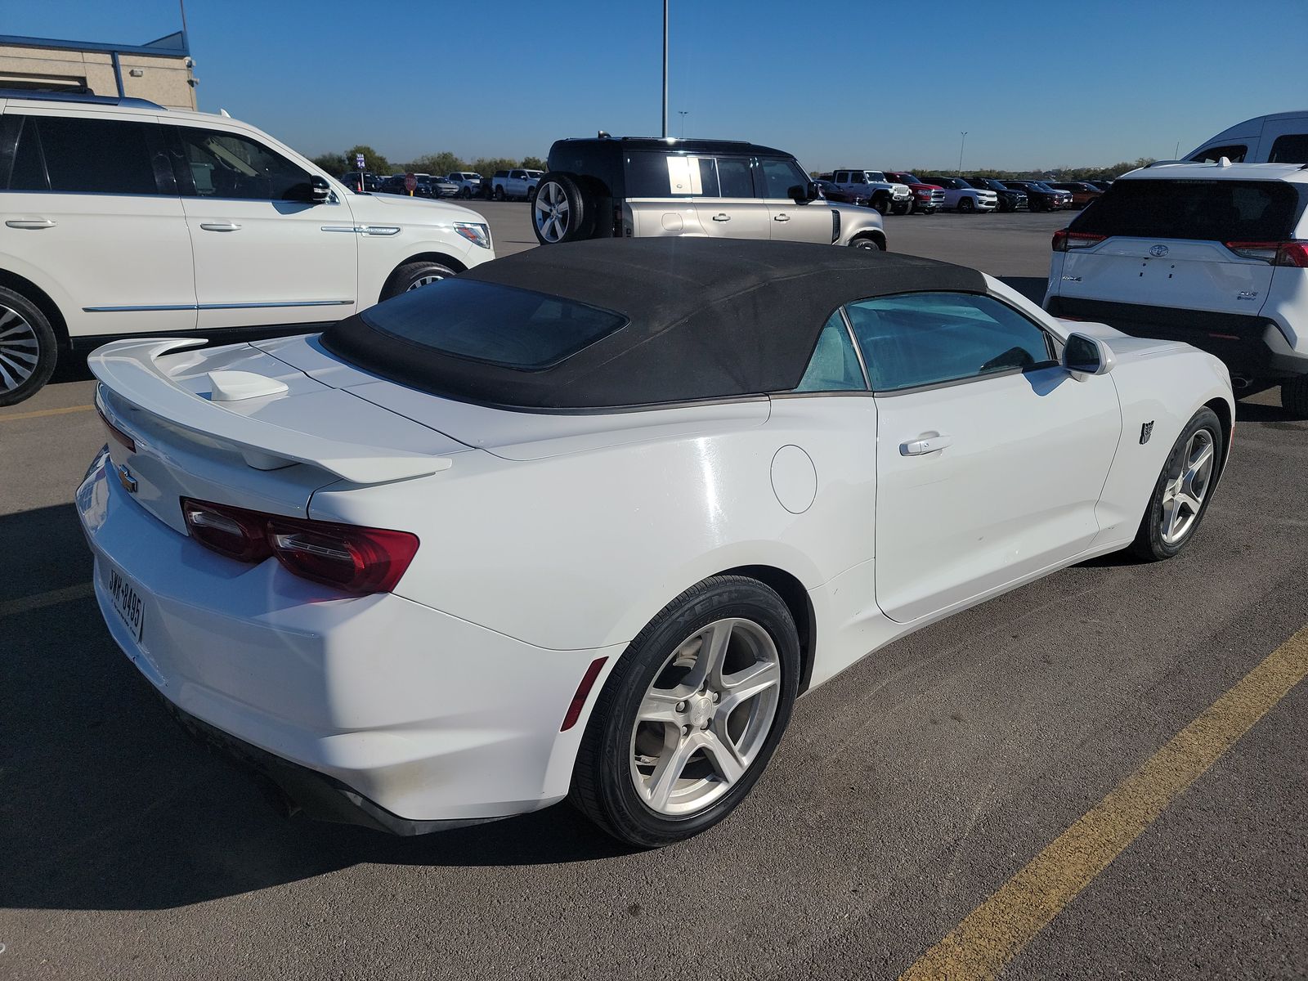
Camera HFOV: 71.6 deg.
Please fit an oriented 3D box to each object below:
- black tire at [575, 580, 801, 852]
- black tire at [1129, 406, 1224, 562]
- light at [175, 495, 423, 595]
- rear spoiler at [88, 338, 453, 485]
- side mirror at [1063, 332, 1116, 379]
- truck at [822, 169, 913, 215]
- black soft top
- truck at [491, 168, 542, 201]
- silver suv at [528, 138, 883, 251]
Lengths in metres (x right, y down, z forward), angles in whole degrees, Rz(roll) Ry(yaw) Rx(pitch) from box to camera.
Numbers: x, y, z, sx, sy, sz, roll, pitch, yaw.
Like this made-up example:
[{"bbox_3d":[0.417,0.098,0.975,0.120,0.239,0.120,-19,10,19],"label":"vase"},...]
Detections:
[{"bbox_3d":[0.073,0.523,2.268,0.690,0.690,0.240,-15,24,-37],"label":"black tire"},{"bbox_3d":[2.233,-0.048,3.971,0.690,0.690,0.240,-15,24,-37],"label":"black tire"},{"bbox_3d":[-0.667,0.104,1.730,0.540,0.150,0.150,10,21,26],"label":"light"},{"bbox_3d":[-1.021,-0.215,2.146,0.420,0.130,1.620,-15,24,-37],"label":"rear spoiler"},{"bbox_3d":[1.358,-0.420,2.838,0.125,0.145,0.185,-12,23,-32],"label":"side mirror"},{"bbox_3d":[9.418,-14.007,42.714,1.875,1.890,5.540,-15,24,-37],"label":"truck"},{"bbox_3d":[0.045,-0.612,2.946,1.880,0.320,1.600,-15,24,-37],"label":"black soft top"},{"bbox_3d":[-7.760,-19.243,57.441,2.060,1.920,5.880,-15,25,-38],"label":"truck"},{"bbox_3d":[0.834,-3.352,11.546,5.000,1.967,2.000,-15,24,-37],"label":"silver suv"}]

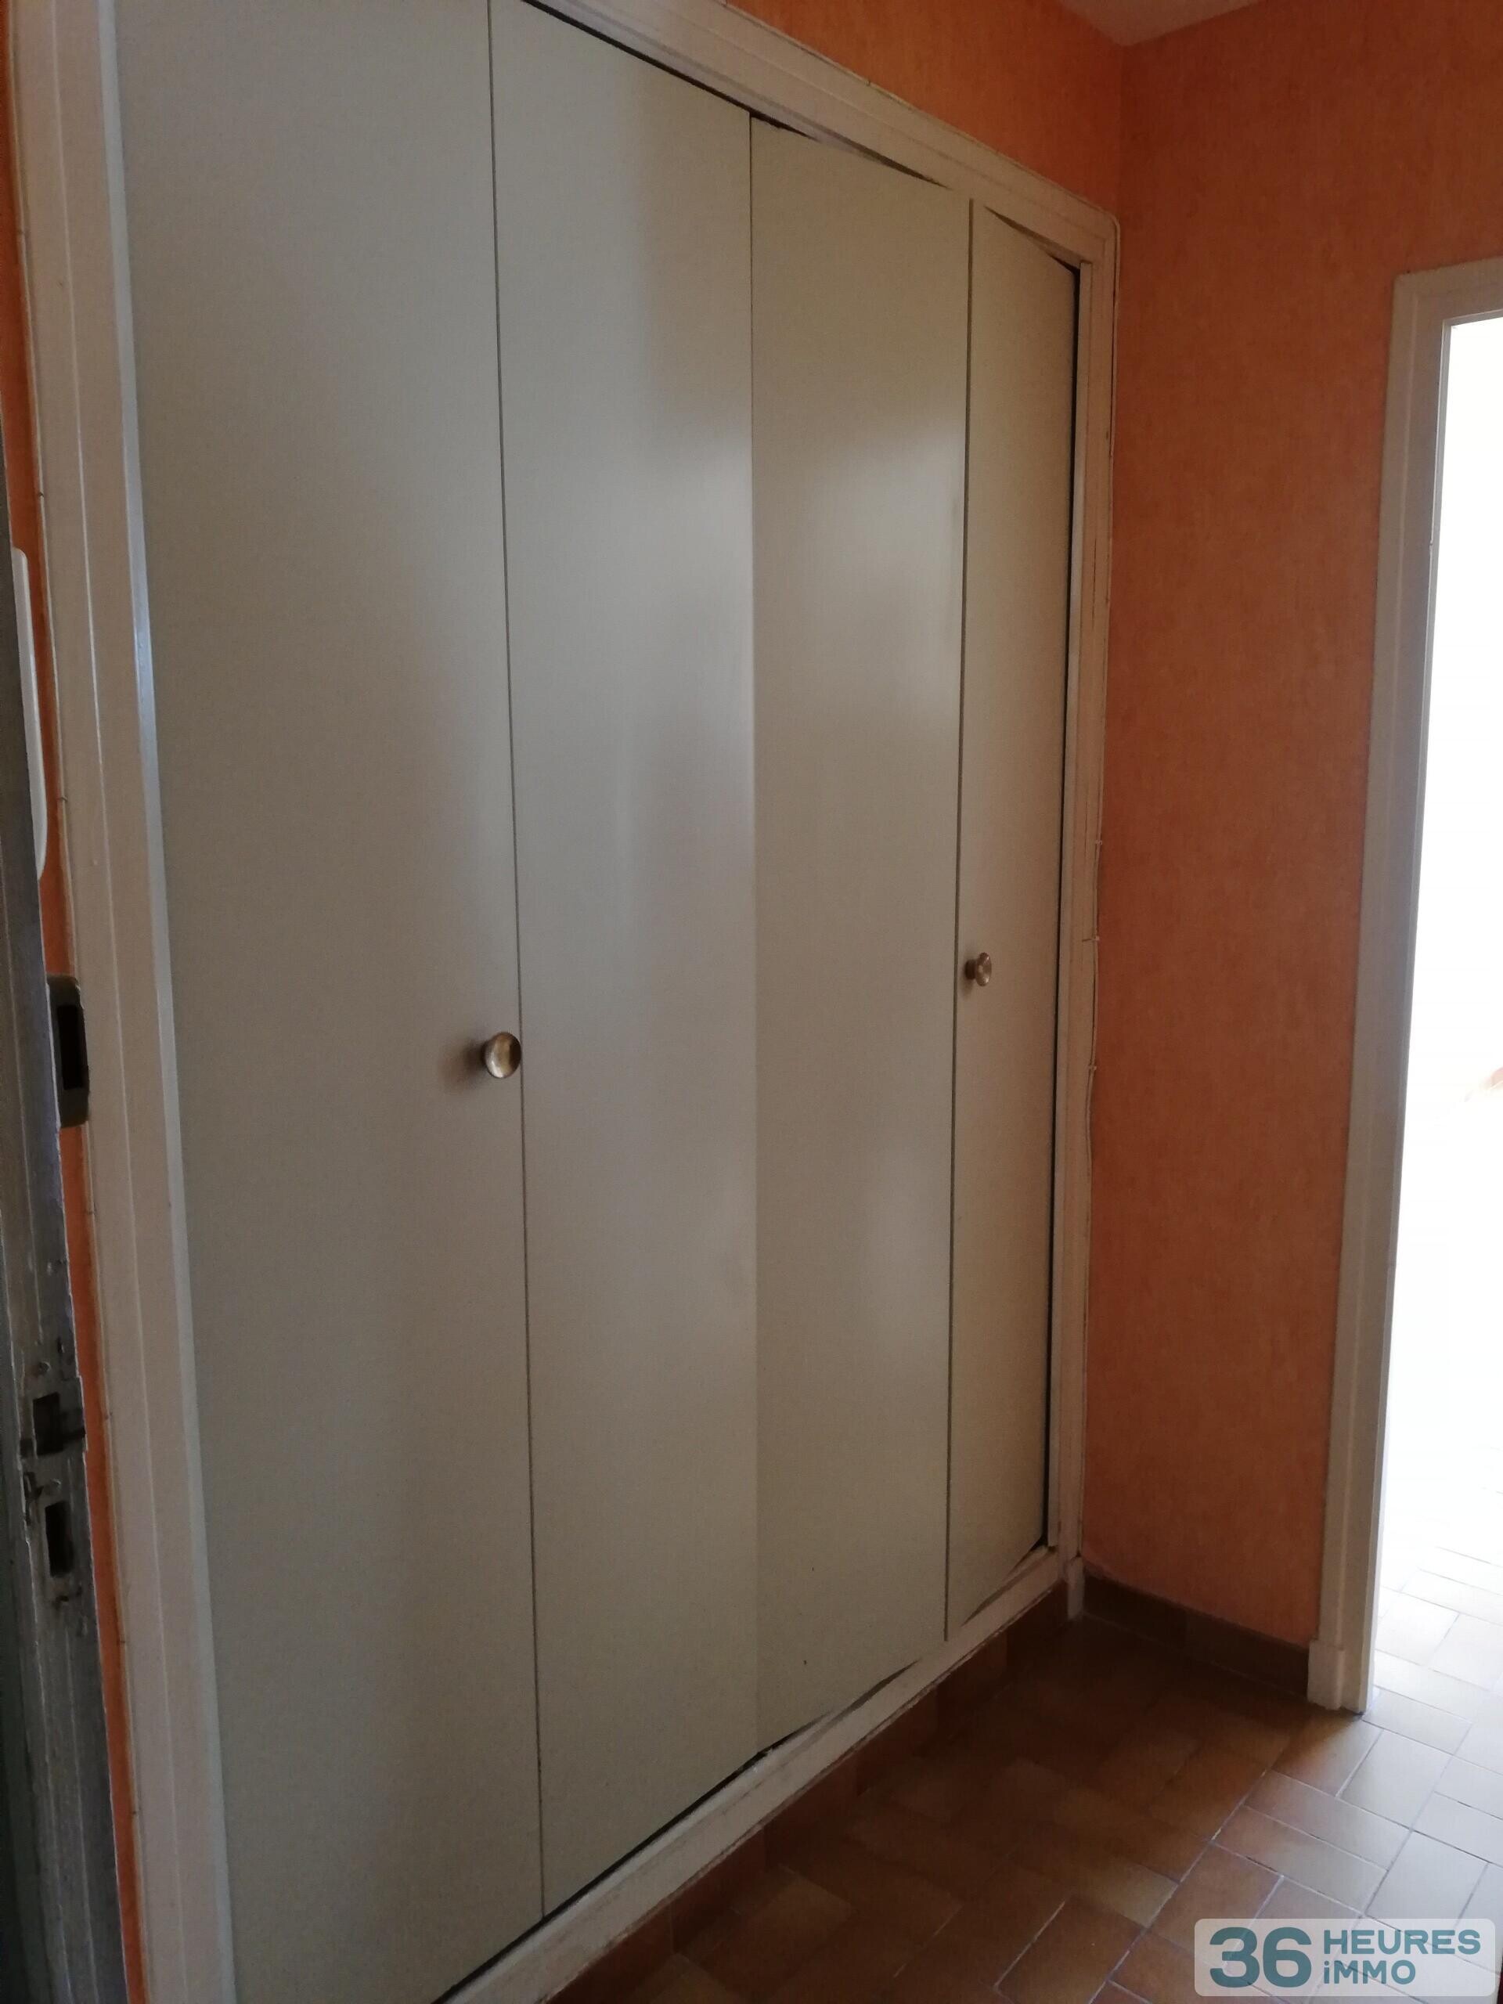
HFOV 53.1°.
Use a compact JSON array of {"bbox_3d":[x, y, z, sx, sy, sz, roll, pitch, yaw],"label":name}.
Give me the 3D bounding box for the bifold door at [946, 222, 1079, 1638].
[{"bbox_3d":[0.374,-0.065,2.214,0.032,1.983,0.366,5,10,32],"label":"bifold door"}]

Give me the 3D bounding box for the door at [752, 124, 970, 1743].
[{"bbox_3d":[0.138,-0.024,1.944,0.371,1.983,0.030,-8,11,-41],"label":"door"}]

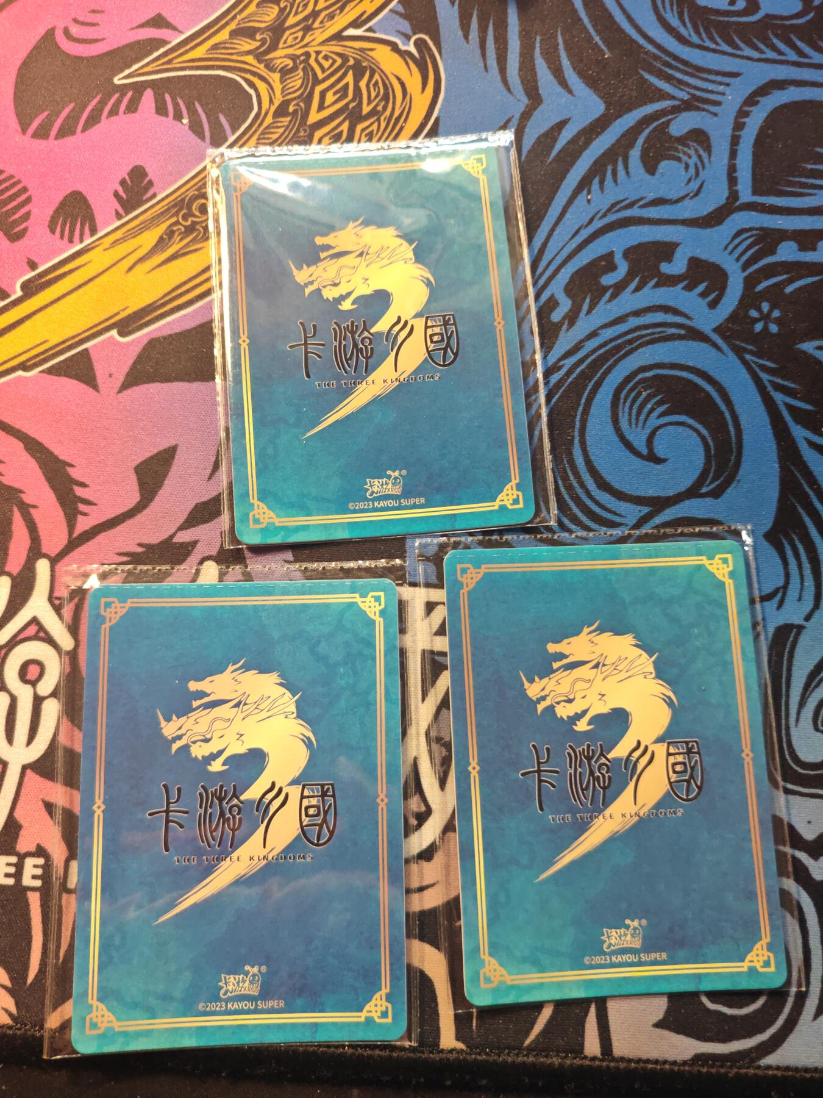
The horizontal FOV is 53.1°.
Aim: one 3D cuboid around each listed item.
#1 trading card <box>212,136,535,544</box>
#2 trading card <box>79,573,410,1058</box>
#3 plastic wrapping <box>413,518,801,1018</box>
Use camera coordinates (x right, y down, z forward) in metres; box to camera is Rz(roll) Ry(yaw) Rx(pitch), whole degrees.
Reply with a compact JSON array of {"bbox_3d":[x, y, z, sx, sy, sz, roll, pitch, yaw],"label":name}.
[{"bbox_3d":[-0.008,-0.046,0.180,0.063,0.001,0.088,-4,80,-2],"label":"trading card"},{"bbox_3d":[-0.035,0.049,0.163,0.070,0.002,0.092,-1,80,-2],"label":"trading card"},{"bbox_3d":[0.039,0.042,0.166,0.070,0.002,0.092,-2,80,-2],"label":"plastic wrapping"}]

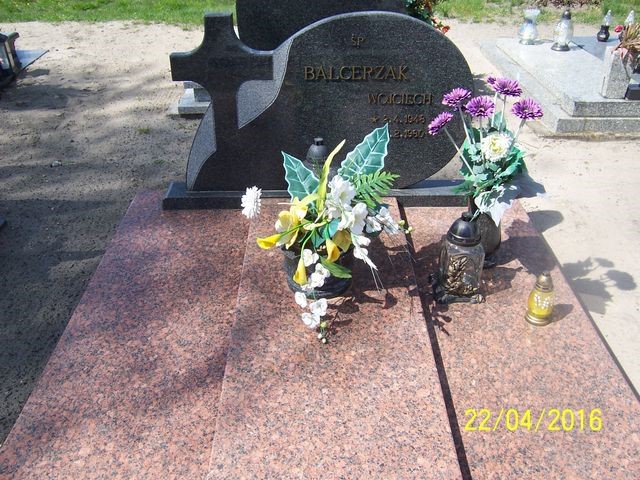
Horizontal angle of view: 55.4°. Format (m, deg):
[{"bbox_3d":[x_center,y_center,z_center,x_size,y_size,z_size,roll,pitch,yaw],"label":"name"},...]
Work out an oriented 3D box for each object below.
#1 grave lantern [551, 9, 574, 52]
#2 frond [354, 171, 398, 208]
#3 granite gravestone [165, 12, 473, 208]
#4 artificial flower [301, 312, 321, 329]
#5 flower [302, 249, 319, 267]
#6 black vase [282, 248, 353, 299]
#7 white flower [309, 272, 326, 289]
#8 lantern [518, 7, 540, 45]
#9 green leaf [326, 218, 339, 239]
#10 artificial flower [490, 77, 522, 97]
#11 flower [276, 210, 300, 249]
[{"bbox_3d":[1.895,-1.630,4.720,0.148,0.291,0.148,-1,30,-1],"label":"grave lantern"},{"bbox_3d":[0.160,-0.146,1.760,0.135,0.090,0.070,-1,30,-1],"label":"frond"},{"bbox_3d":[-0.008,-0.464,2.257,1.200,0.708,0.155,0,31,-1],"label":"granite gravestone"},{"bbox_3d":[-0.026,0.220,1.669,0.057,0.038,0.035,-1,30,-1],"label":"artificial flower"},{"bbox_3d":[-0.027,0.050,1.746,0.046,0.046,0.028,-1,30,-1],"label":"flower"},{"bbox_3d":[-0.006,0.081,1.921,0.205,0.131,0.205,0,31,-1],"label":"black vase"},{"bbox_3d":[-0.007,0.116,1.752,0.050,0.030,0.045,0,63,0],"label":"white flower"},{"bbox_3d":[1.835,-1.884,5.321,0.165,0.315,0.165,-1,30,0],"label":"lantern"},{"bbox_3d":[0.036,-0.033,1.767,0.037,0.048,0.030,-1,30,-1],"label":"green leaf"},{"bbox_3d":[0.586,-0.478,1.906,0.088,0.045,0.085,-1,30,0],"label":"artificial flower"},{"bbox_3d":[-0.090,-0.030,1.743,0.070,0.092,0.060,-1,30,-1],"label":"flower"}]

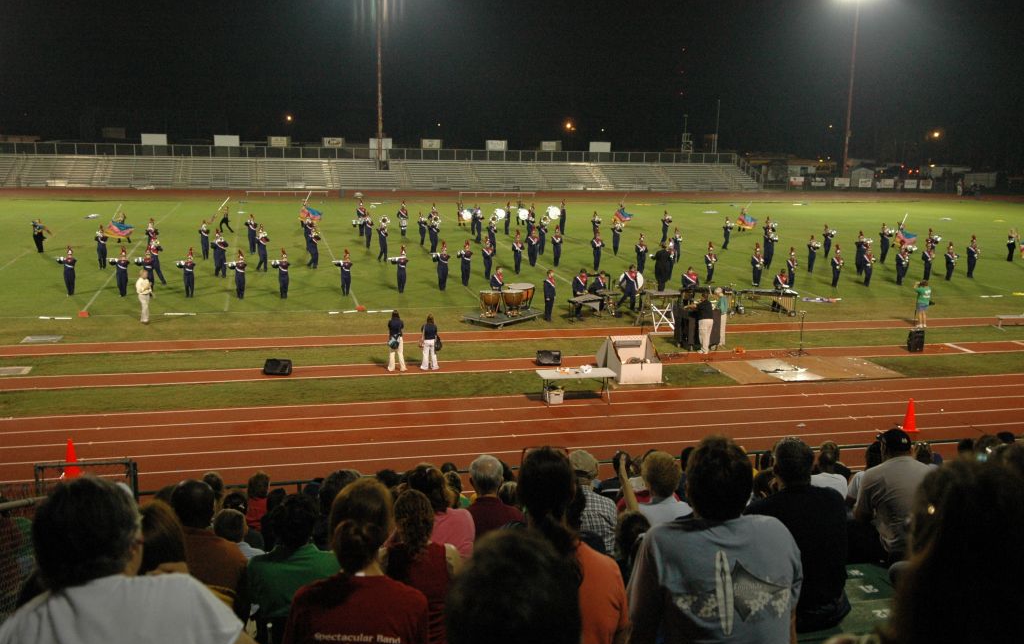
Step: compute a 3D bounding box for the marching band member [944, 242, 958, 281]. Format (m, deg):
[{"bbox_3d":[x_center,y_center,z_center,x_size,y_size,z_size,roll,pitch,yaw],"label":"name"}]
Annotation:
[{"bbox_3d":[20.021,-2.776,44.083,0.520,1.762,0.450,-1,12,-15],"label":"marching band member"}]

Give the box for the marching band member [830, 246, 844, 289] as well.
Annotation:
[{"bbox_3d":[14.129,-2.427,41.864,0.510,1.828,0.440,-1,12,-14],"label":"marching band member"}]

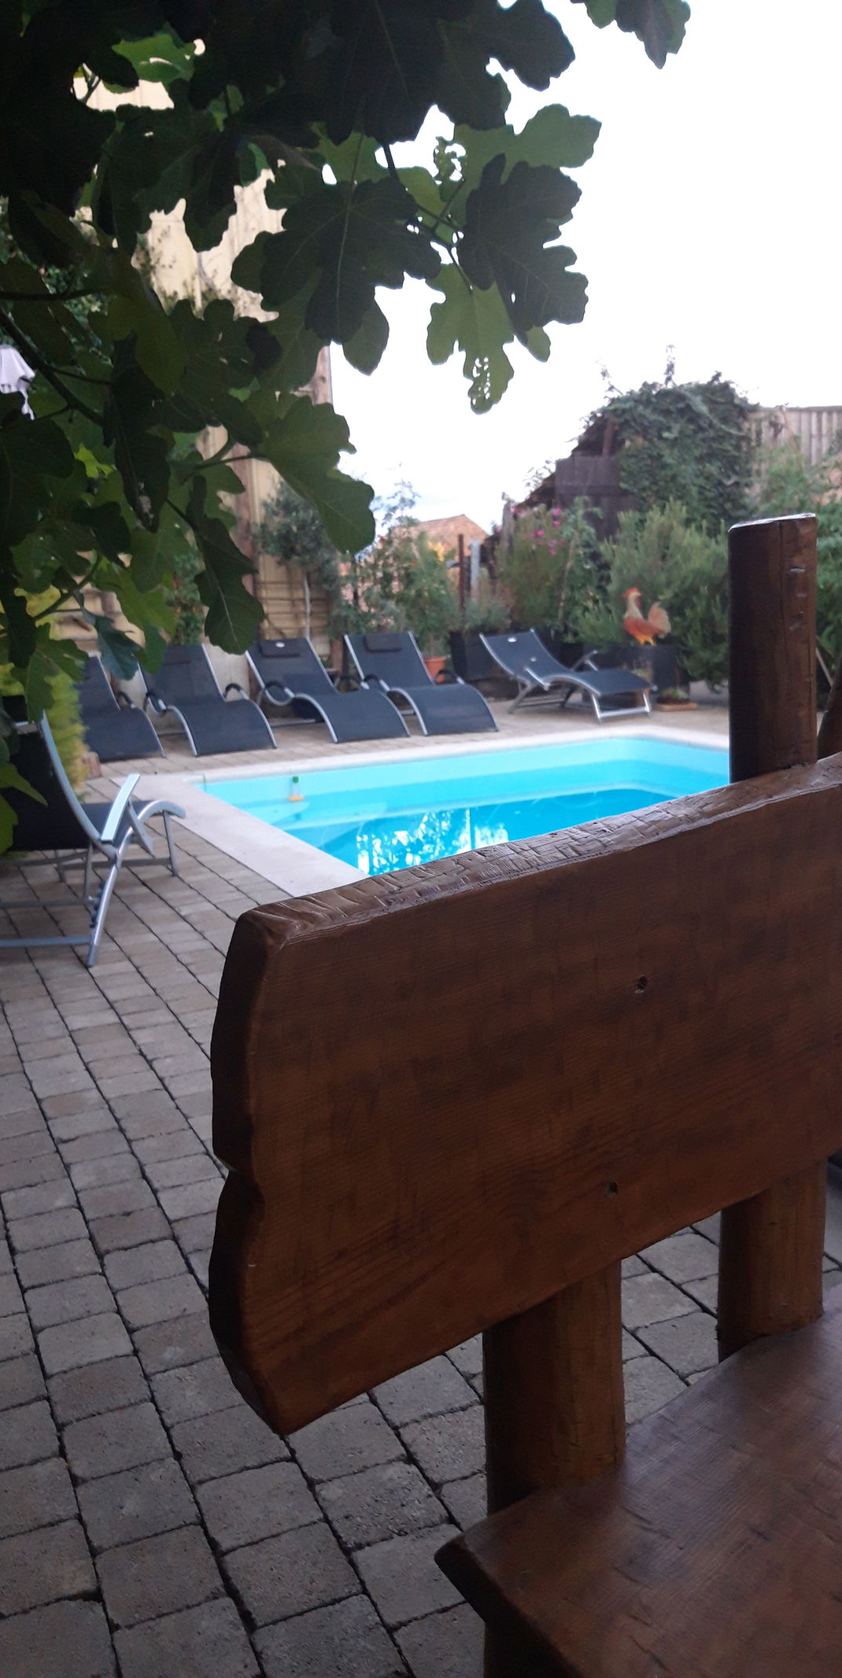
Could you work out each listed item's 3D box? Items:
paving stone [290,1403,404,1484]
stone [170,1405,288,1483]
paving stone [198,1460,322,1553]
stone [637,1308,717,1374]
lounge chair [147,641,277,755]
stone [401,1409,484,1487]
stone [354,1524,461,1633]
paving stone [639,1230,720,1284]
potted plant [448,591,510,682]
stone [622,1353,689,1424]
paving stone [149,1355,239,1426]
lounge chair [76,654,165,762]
[{"bbox_3d":[-0.104,0.860,1.752,0.135,0.050,0.132,-6,12,-23],"label":"paving stone"},{"bbox_3d":[-0.272,0.905,1.838,0.141,0.060,0.139,-7,12,-23],"label":"stone"},{"bbox_3d":[-0.212,0.928,1.712,0.138,0.060,0.138,-7,12,-23],"label":"paving stone"},{"bbox_3d":[0.424,0.805,1.957,0.135,0.050,0.124,-6,12,-23],"label":"stone"},{"bbox_3d":[-1.826,-1.193,10.401,0.650,0.820,1.600,-8,13,-28],"label":"lounge chair"},{"bbox_3d":[0.057,0.895,1.816,0.140,0.055,0.133,-7,13,-21],"label":"stone"},{"bbox_3d":[0.004,0.946,1.582,0.138,0.060,0.137,-7,12,-23],"label":"stone"},{"bbox_3d":[0.483,0.789,2.296,0.140,0.060,0.141,-7,12,-23],"label":"paving stone"},{"bbox_3d":[0.653,-2.266,14.100,0.660,0.960,0.620,-7,12,-23],"label":"potted plant"},{"bbox_3d":[0.329,0.867,1.927,0.140,0.060,0.133,-7,12,-23],"label":"stone"},{"bbox_3d":[-0.334,0.880,1.967,0.140,0.055,0.133,-7,13,-21],"label":"paving stone"},{"bbox_3d":[-2.594,-1.061,9.893,0.690,0.770,1.587,-8,12,-28],"label":"lounge chair"}]

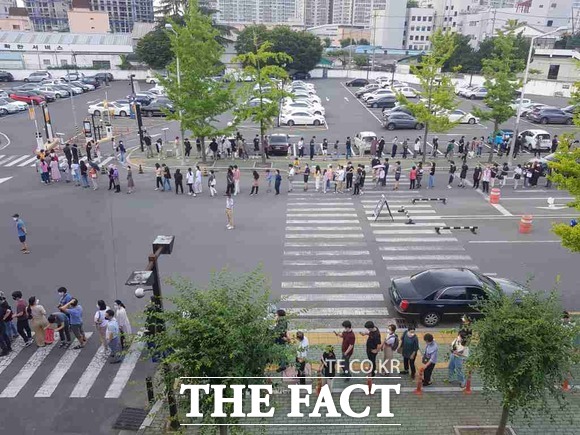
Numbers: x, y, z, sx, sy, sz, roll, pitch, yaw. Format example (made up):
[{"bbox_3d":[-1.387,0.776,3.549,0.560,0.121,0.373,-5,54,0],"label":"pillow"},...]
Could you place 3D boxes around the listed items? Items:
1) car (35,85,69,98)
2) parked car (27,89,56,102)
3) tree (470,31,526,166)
[{"bbox_3d":[-36.060,-18.876,65.827,4.600,1.460,1.800,0,22,1],"label":"car"},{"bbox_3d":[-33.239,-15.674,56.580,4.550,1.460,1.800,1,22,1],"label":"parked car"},{"bbox_3d":[15.183,-8.427,31.044,3.600,9.260,3.600,0,22,1],"label":"tree"}]

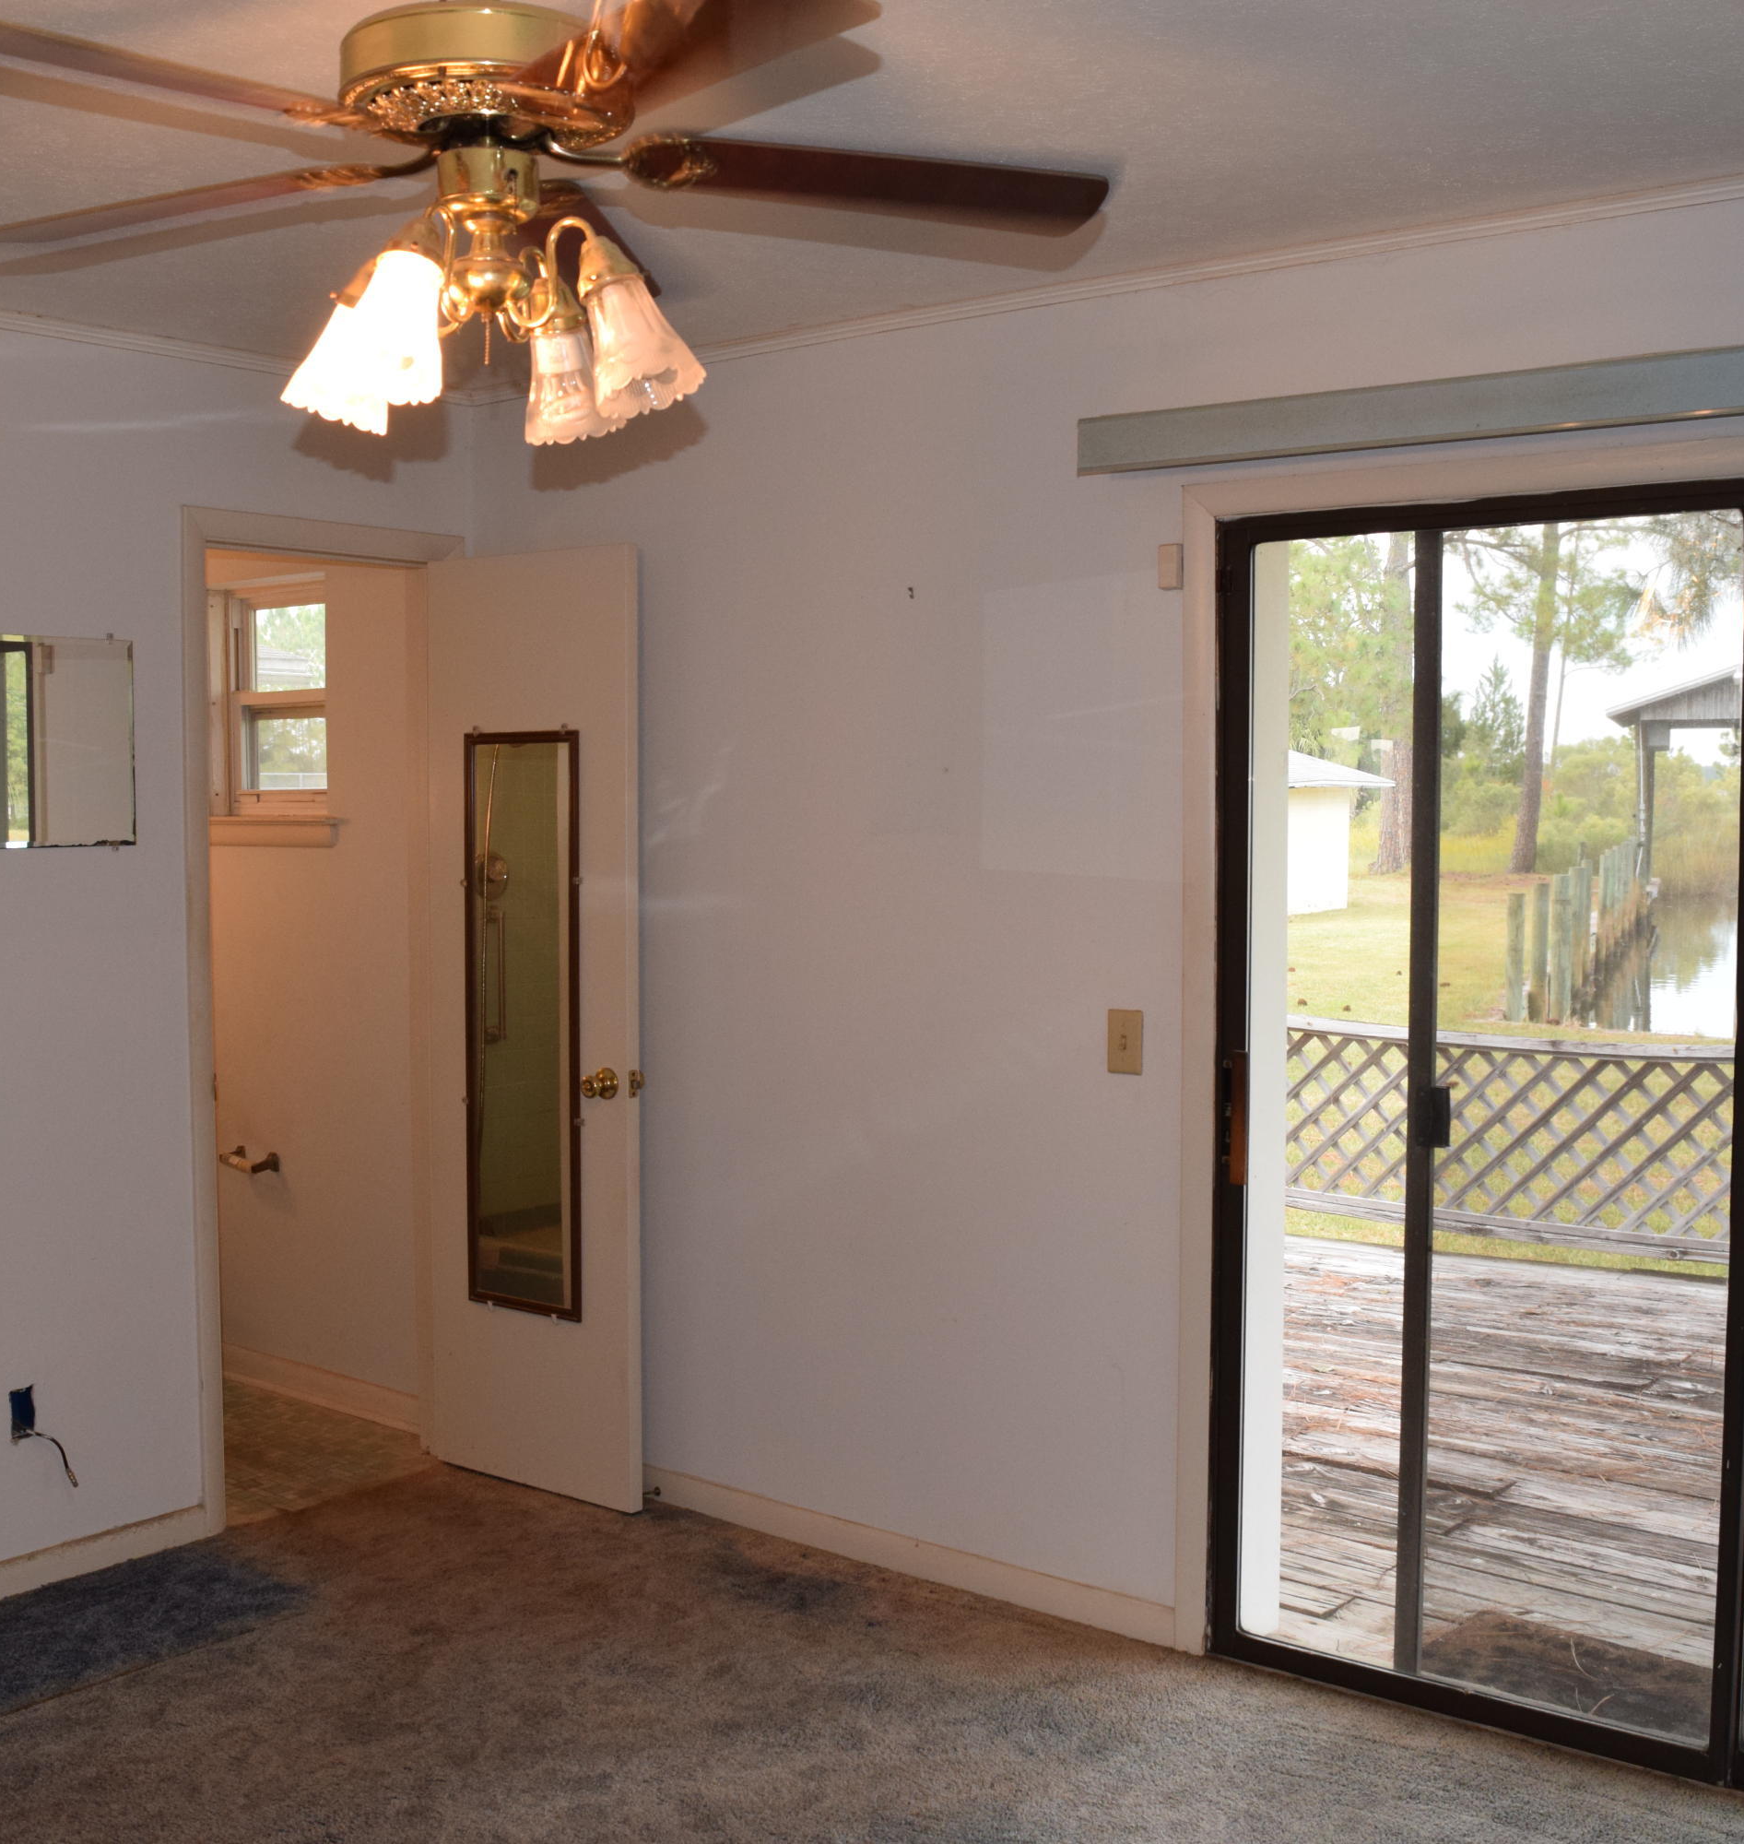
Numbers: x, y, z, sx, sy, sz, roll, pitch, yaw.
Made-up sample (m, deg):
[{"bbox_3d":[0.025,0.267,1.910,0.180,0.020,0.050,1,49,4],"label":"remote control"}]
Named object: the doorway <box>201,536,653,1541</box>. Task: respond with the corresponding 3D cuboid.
[{"bbox_3d":[-0.922,0.217,4.317,0.640,2.101,0.725,3,5,38],"label":"doorway"}]

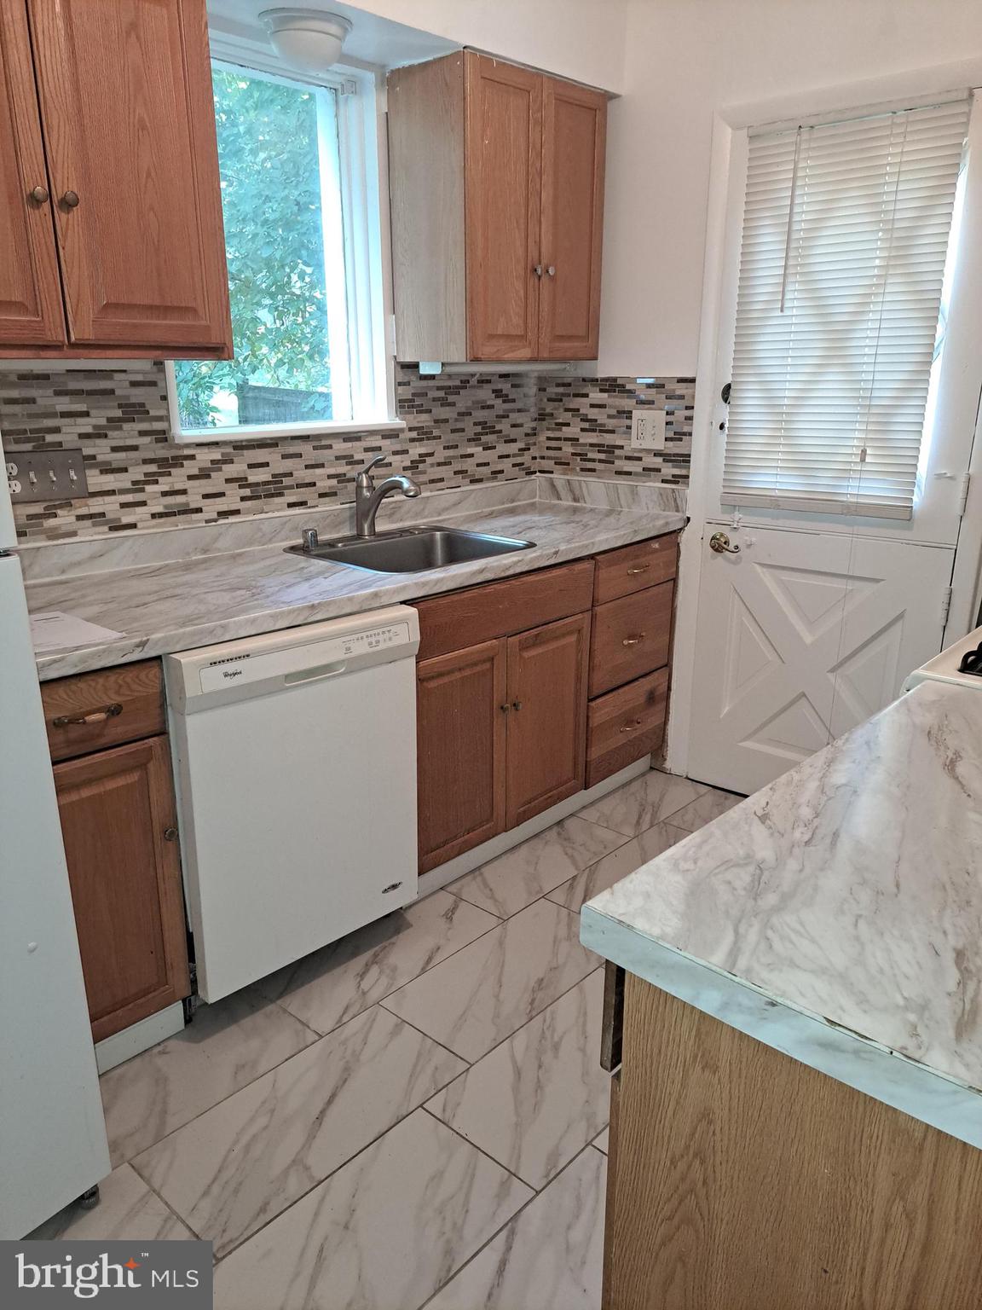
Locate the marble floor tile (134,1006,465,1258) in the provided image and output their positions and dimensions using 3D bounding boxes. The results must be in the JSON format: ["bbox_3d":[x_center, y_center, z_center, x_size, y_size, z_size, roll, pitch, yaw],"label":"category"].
[{"bbox_3d":[-0.353,0.902,1.793,0.295,0.010,0.603,15,22,40],"label":"marble floor tile"}]

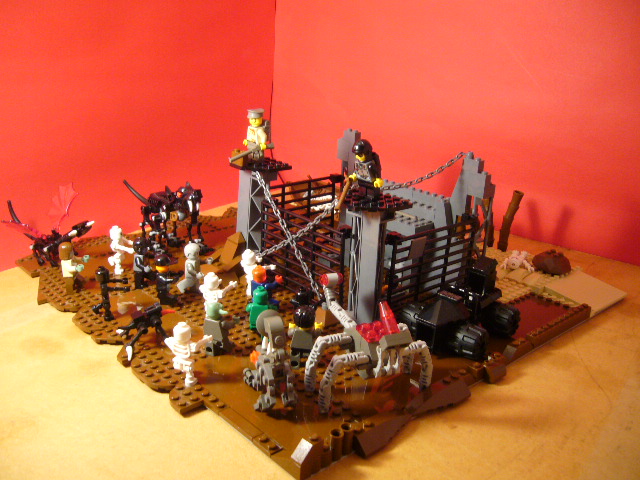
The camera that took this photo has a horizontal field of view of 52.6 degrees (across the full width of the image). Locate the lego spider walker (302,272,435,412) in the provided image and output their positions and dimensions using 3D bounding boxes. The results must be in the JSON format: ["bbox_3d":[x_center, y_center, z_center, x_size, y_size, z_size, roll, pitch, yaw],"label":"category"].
[{"bbox_3d":[0.025,0.060,0.408,0.078,0.066,0.062,-6,21,-26],"label":"lego spider walker"}]

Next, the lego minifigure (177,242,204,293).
[{"bbox_3d":[-0.104,0.024,0.528,0.023,0.041,0.026,3,19,1],"label":"lego minifigure"}]

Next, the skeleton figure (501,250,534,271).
[{"bbox_3d":[0.193,0.019,0.627,0.031,0.011,0.042,10,20,22],"label":"skeleton figure"}]

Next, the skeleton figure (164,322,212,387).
[{"bbox_3d":[-0.079,0.069,0.396,0.024,0.042,0.022,16,23,35],"label":"skeleton figure"}]

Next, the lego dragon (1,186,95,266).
[{"bbox_3d":[-0.241,-0.013,0.583,0.094,0.063,0.084,10,20,21],"label":"lego dragon"}]

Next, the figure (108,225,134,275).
[{"bbox_3d":[-0.173,0.009,0.563,0.025,0.042,0.024,-3,19,-15],"label":"figure"}]

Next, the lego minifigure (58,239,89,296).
[{"bbox_3d":[-0.198,0.022,0.522,0.022,0.043,0.023,-10,22,-33],"label":"lego minifigure"}]

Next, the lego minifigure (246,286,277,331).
[{"bbox_3d":[-0.043,0.052,0.459,0.024,0.040,0.018,7,19,12],"label":"lego minifigure"}]

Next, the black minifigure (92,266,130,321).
[{"bbox_3d":[-0.152,0.039,0.474,0.028,0.042,0.023,-4,20,-19],"label":"black minifigure"}]

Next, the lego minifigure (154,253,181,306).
[{"bbox_3d":[-0.119,0.030,0.505,0.021,0.042,0.025,-4,20,-20],"label":"lego minifigure"}]

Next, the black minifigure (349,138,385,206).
[{"bbox_3d":[0.030,-0.043,0.422,0.018,0.042,0.025,-23,30,-37],"label":"black minifigure"}]

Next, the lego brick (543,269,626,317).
[{"bbox_3d":[0.240,0.047,0.579,0.064,0.011,0.048,-14,25,-41],"label":"lego brick"}]

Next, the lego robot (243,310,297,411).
[{"bbox_3d":[-0.029,0.068,0.382,0.033,0.061,0.029,-14,25,-41],"label":"lego robot"}]

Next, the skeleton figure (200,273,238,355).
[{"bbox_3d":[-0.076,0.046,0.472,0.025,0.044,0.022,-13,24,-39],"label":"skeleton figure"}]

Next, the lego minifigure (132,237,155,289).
[{"bbox_3d":[-0.145,0.019,0.535,0.019,0.042,0.025,-1,19,-9],"label":"lego minifigure"}]

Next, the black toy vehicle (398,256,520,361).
[{"bbox_3d":[0.103,0.045,0.478,0.071,0.057,0.086,17,23,37],"label":"black toy vehicle"}]

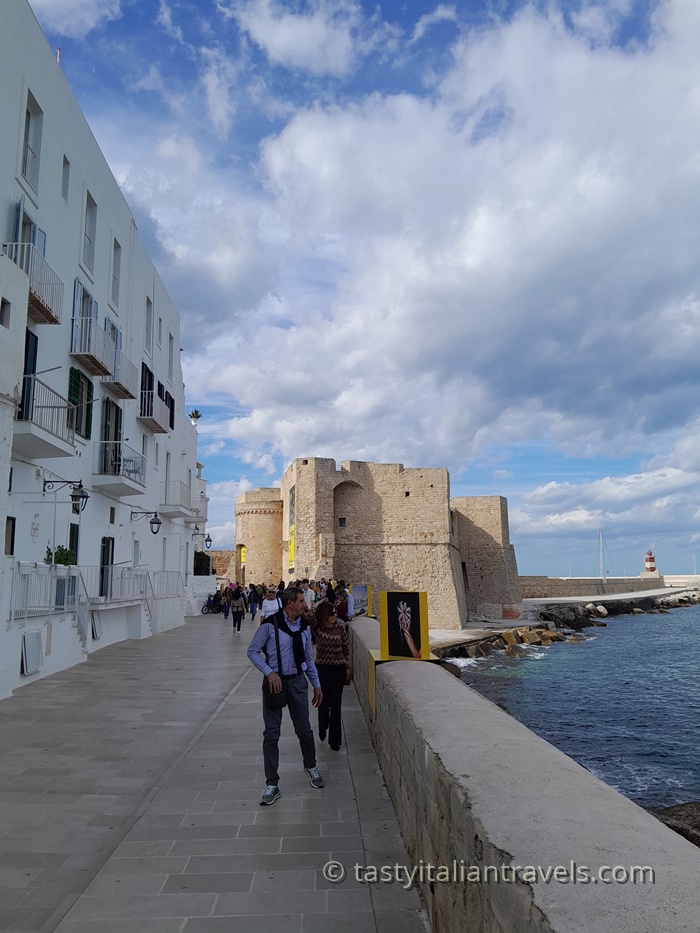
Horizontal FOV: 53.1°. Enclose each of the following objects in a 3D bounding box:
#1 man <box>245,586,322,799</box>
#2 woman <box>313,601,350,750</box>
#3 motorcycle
[{"bbox_3d":[-0.576,1.991,6.316,0.660,1.790,0.560,1,-9,-10],"label":"man"},{"bbox_3d":[-0.251,2.357,8.015,0.500,1.600,0.460,1,-9,-6],"label":"woman"},{"bbox_3d":[-7.544,7.854,40.082,1.950,1.140,0.750,8,-12,-40],"label":"motorcycle"}]

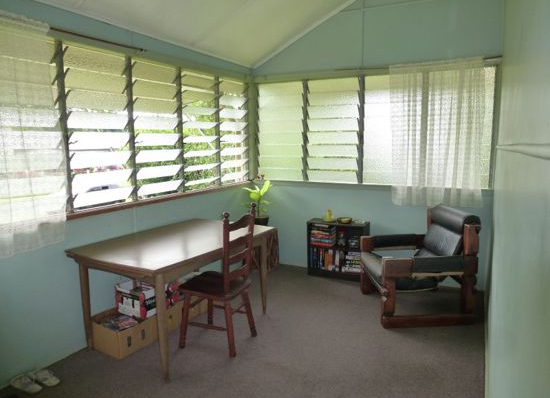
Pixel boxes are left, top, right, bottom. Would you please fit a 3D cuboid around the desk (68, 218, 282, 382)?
[{"bbox_3d":[-0.716,0.674,2.971,0.871,0.750,1.259,4,10,31],"label":"desk"}]

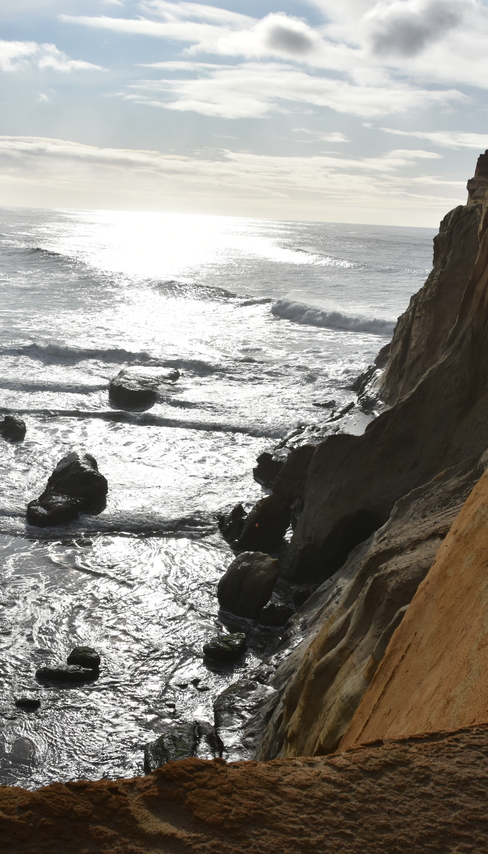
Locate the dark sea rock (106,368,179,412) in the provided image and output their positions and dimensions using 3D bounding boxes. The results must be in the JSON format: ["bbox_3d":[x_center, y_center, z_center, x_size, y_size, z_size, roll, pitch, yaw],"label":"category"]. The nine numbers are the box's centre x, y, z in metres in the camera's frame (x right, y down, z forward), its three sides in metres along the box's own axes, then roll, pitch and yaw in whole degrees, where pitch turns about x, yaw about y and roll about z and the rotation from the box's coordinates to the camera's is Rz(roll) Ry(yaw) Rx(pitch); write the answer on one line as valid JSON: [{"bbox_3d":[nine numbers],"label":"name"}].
[{"bbox_3d":[-12.339,-4.718,121.971,8.518,4.370,6.814,3,12,0],"label":"dark sea rock"}]

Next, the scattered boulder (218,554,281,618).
[{"bbox_3d":[0.270,9.511,59.883,3.807,3.604,3.350,3,12,0],"label":"scattered boulder"}]

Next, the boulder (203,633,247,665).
[{"bbox_3d":[-1.058,11.934,54.172,2.386,1.104,1.909,3,12,0],"label":"boulder"}]

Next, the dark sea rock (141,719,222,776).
[{"bbox_3d":[-2.623,13.879,42.347,3.316,2.050,2.819,3,12,0],"label":"dark sea rock"}]

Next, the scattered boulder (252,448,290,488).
[{"bbox_3d":[2.664,3.773,88.637,3.791,3.131,3.222,3,12,0],"label":"scattered boulder"}]

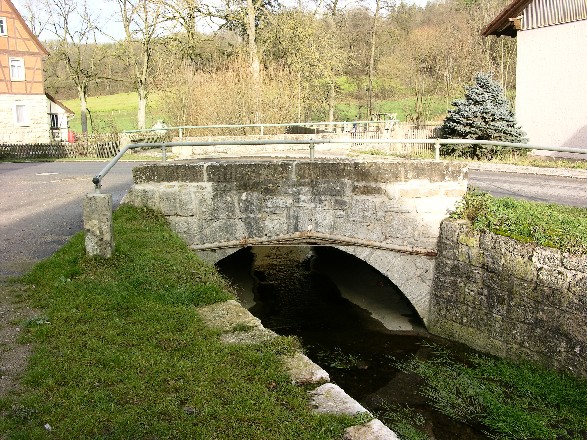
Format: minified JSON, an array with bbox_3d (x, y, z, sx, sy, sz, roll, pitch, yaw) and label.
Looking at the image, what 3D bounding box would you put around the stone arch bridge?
[{"bbox_3d":[-0.083,-0.140,12.729,5.400,2.650,6.300,-2,10,-3],"label":"stone arch bridge"}]

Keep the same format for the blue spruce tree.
[{"bbox_3d":[6.008,-3.289,19.300,2.650,2.720,2.650,-1,10,0],"label":"blue spruce tree"}]

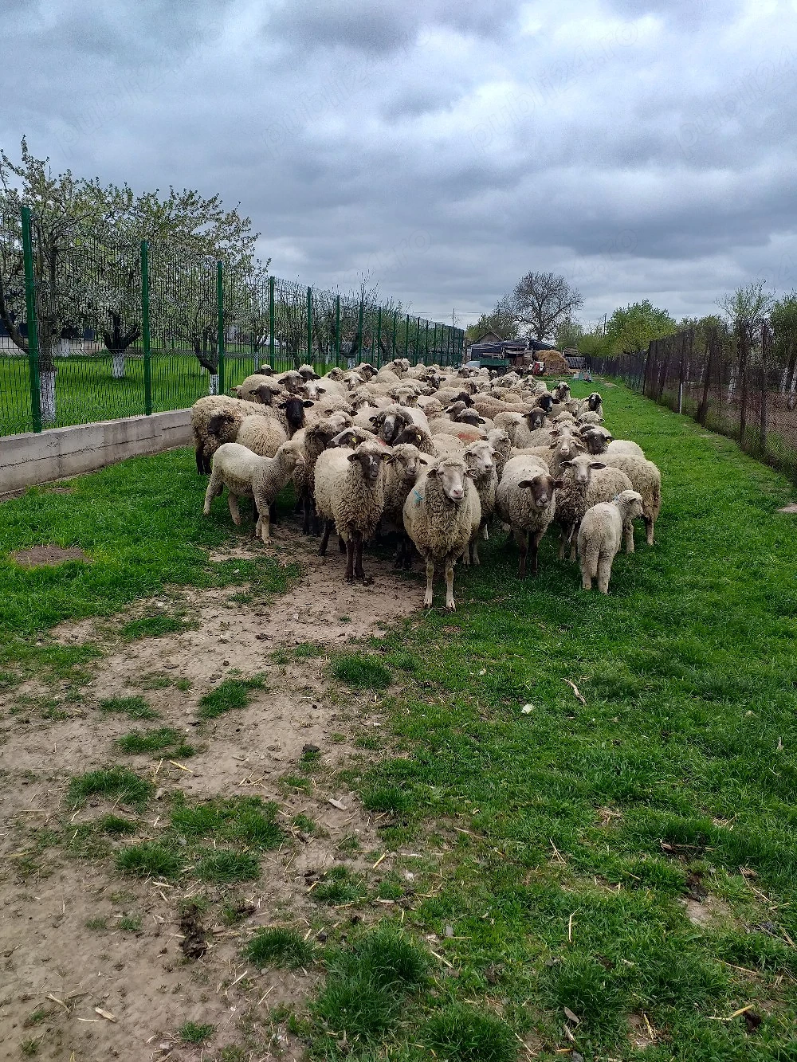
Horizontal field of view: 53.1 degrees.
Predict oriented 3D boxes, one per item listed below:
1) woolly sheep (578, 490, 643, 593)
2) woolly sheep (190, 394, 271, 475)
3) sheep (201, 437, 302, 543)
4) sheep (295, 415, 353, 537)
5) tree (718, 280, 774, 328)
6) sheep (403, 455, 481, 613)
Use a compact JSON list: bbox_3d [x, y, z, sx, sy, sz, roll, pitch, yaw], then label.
[{"bbox_3d":[1.460,0.018,5.374,0.300,0.600,0.870,8,14,27],"label":"woolly sheep"},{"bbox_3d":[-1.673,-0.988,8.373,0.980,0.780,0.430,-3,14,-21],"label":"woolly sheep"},{"bbox_3d":[-1.181,-0.350,6.415,0.920,0.720,0.280,12,16,39],"label":"sheep"},{"bbox_3d":[-0.727,-0.464,6.613,0.460,0.880,1.100,-2,13,-16],"label":"sheep"},{"bbox_3d":[10.423,-5.679,24.000,1.900,3.800,1.900,1,12,0],"label":"tree"},{"bbox_3d":[0.258,-0.033,4.735,0.460,0.860,0.980,2,12,3],"label":"sheep"}]

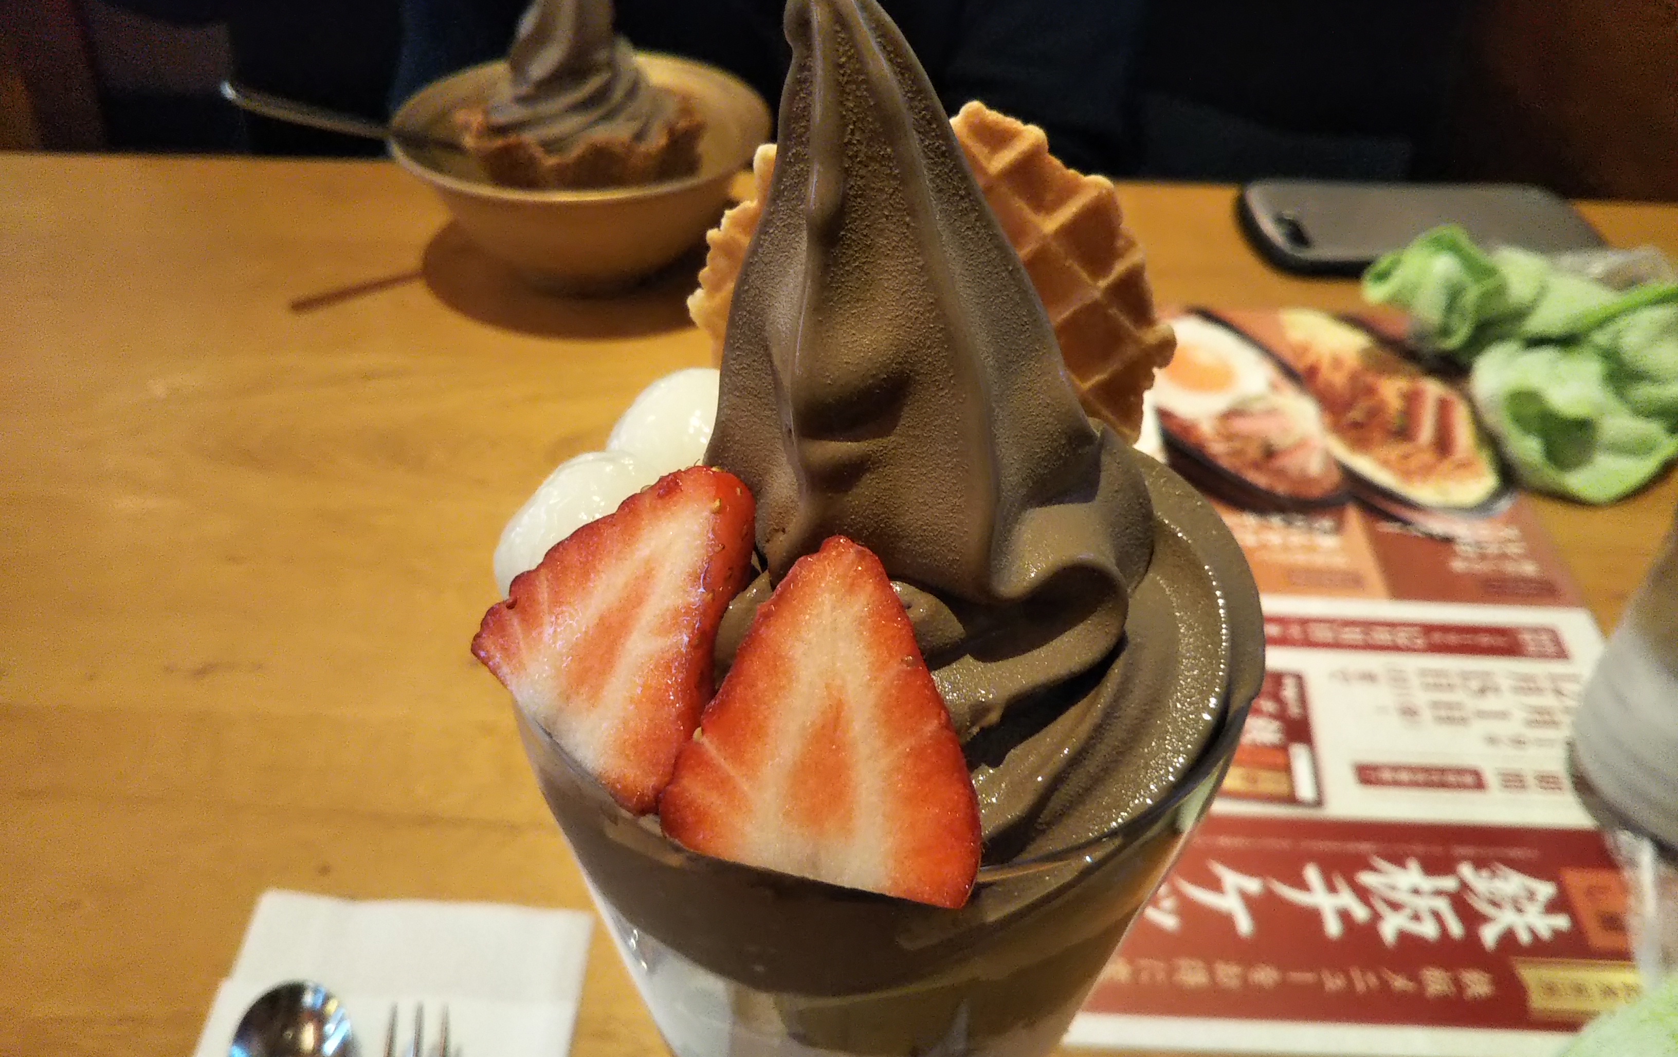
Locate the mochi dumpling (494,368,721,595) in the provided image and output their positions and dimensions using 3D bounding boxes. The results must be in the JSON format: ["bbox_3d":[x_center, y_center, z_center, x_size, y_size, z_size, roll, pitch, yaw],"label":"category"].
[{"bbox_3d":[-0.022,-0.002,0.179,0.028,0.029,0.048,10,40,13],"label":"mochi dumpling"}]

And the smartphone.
[{"bbox_3d":[0.247,-0.130,0.626,0.145,0.010,0.072,1,39,2],"label":"smartphone"}]

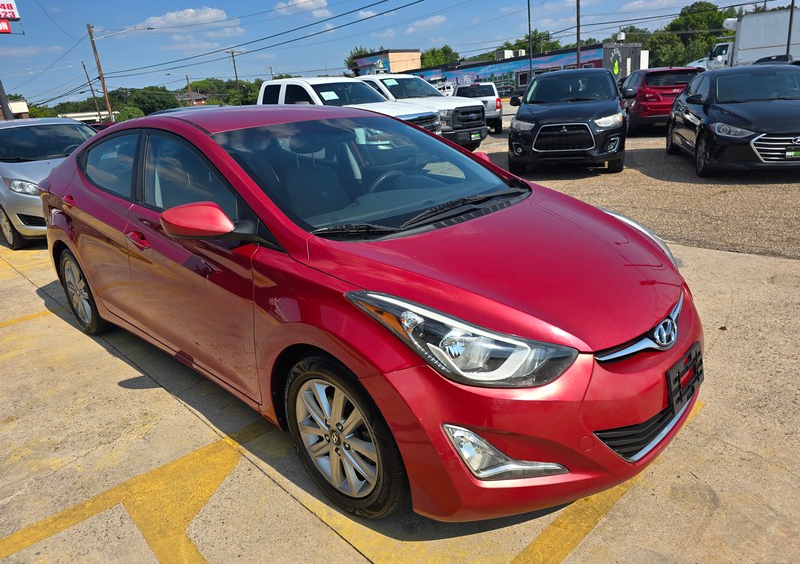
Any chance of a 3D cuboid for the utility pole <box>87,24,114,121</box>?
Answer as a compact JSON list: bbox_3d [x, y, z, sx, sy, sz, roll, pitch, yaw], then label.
[{"bbox_3d":[-25.024,-16.272,45.138,0.320,10.051,0.320,-13,20,-25],"label":"utility pole"}]

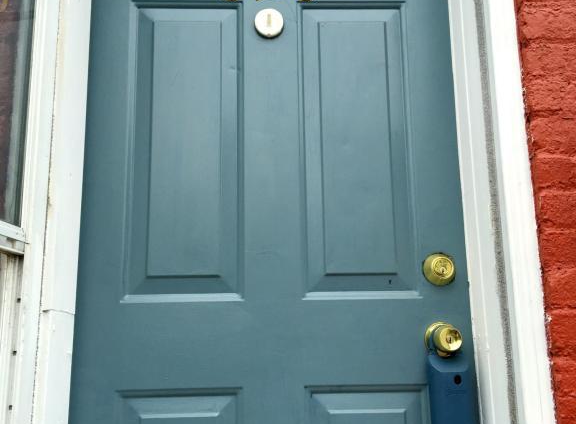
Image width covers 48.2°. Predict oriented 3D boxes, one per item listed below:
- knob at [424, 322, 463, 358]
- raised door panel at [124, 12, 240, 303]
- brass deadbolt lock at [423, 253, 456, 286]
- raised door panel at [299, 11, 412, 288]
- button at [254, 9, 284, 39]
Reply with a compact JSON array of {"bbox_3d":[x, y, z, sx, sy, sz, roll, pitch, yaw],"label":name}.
[{"bbox_3d":[0.306,0.244,1.244,0.066,0.063,0.068,0,-12,-2],"label":"knob"},{"bbox_3d":[-0.212,-0.141,1.341,0.219,0.625,0.015,0,-12,-2],"label":"raised door panel"},{"bbox_3d":[0.307,0.115,1.292,0.066,0.066,0.028,0,-12,-2],"label":"brass deadbolt lock"},{"bbox_3d":[0.144,-0.145,1.354,0.219,0.625,0.015,0,-12,-2],"label":"raised door panel"},{"bbox_3d":[-0.040,-0.409,1.398,0.064,0.066,0.014,0,-12,-2],"label":"button"}]

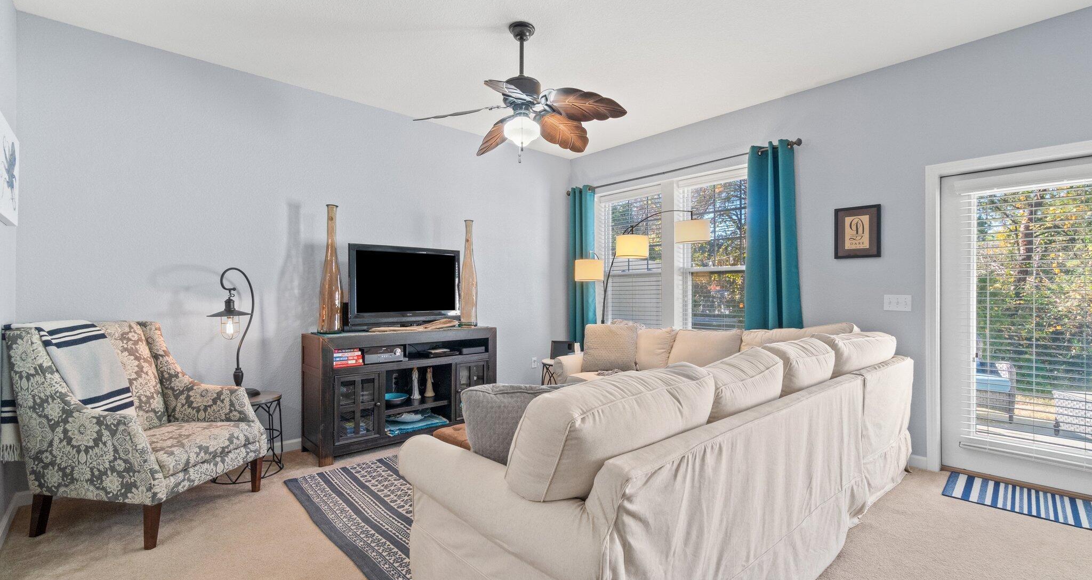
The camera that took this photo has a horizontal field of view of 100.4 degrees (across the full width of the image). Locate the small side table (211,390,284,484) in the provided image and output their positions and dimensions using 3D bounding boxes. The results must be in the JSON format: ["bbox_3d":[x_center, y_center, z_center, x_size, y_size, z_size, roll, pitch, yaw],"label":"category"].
[{"bbox_3d":[-2.033,0.989,3.112,0.416,0.510,0.416,0,0,-42],"label":"small side table"}]

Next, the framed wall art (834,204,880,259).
[{"bbox_3d":[2.315,-0.429,3.388,0.025,0.391,0.295,0,0,-43],"label":"framed wall art"}]

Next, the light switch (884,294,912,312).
[{"bbox_3d":[2.485,0.092,3.218,0.012,0.113,0.158,0,0,-43],"label":"light switch"}]

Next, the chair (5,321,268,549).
[{"bbox_3d":[-2.222,0.724,2.557,0.861,1.040,0.723,0,0,9],"label":"chair"}]

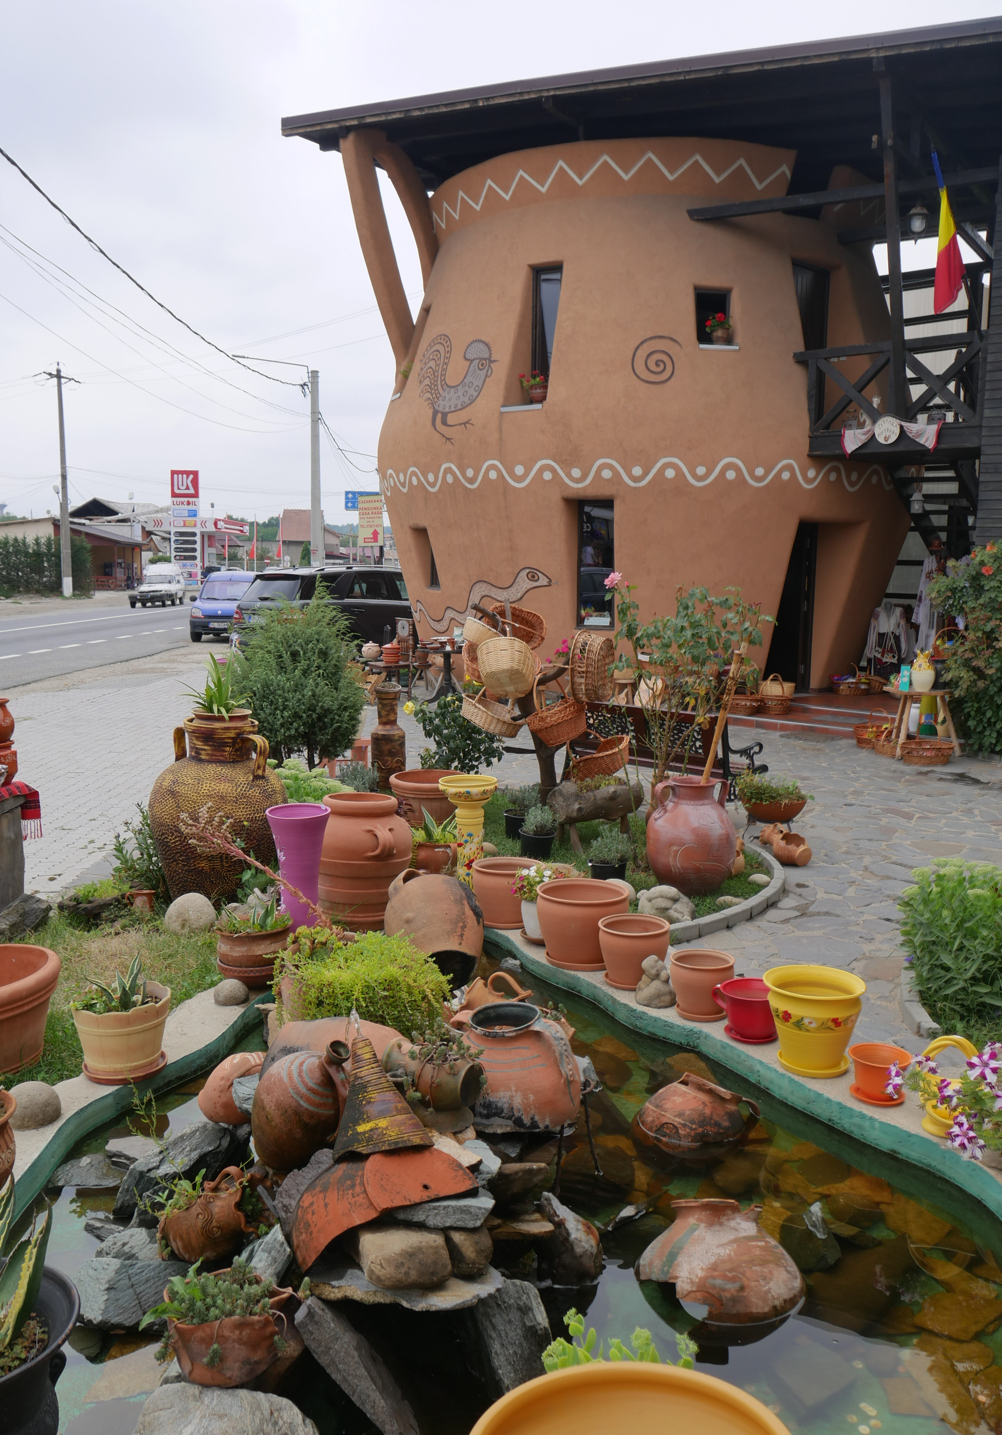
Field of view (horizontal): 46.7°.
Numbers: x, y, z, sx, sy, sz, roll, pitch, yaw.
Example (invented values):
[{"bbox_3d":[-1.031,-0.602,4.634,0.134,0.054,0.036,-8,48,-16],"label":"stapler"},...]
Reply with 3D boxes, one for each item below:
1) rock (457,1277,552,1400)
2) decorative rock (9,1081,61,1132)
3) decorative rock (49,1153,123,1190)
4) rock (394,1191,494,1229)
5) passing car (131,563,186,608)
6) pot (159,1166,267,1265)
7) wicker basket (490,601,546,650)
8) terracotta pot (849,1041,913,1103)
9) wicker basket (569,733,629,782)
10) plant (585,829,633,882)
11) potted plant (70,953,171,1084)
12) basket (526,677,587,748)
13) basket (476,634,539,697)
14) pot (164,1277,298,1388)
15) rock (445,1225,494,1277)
[{"bbox_3d":[0.005,1.423,2.640,0.200,0.300,0.140,-3,8,-19],"label":"rock"},{"bbox_3d":[-1.395,1.161,3.470,0.155,0.120,0.145,-2,7,-23],"label":"decorative rock"},{"bbox_3d":[-1.167,1.279,3.268,0.205,0.070,0.140,0,7,0],"label":"decorative rock"},{"bbox_3d":[-0.132,1.083,2.570,0.235,0.065,0.160,1,7,5],"label":"rock"},{"bbox_3d":[-15.508,-5.956,52.500,1.700,1.930,4.400,0,7,-3],"label":"passing car"},{"bbox_3d":[-0.687,1.184,2.758,0.215,0.180,0.165,-29,6,6],"label":"pot"},{"bbox_3d":[0.109,-0.575,7.289,0.340,0.250,0.250,21,13,8],"label":"wicker basket"},{"bbox_3d":[1.202,1.129,3.685,0.192,0.135,0.192,3,7,19],"label":"terracotta pot"},{"bbox_3d":[0.603,0.257,7.100,0.400,0.200,0.280,-26,18,-8],"label":"wicker basket"},{"bbox_3d":[0.584,0.742,6.265,0.250,0.270,0.240,1,7,0],"label":"plant"},{"bbox_3d":[-1.303,1.028,3.980,0.335,0.380,0.335,0,7,0],"label":"potted plant"},{"bbox_3d":[0.352,-0.048,7.600,0.430,0.460,0.310,-8,9,42],"label":"basket"},{"bbox_3d":[0.041,-0.307,7.000,0.350,0.270,0.330,-6,-35,-11],"label":"basket"},{"bbox_3d":[-0.554,1.247,2.362,0.250,0.165,0.200,-2,7,0],"label":"pot"},{"bbox_3d":[-0.071,1.251,2.720,0.120,0.125,0.140,-2,8,-17],"label":"rock"}]

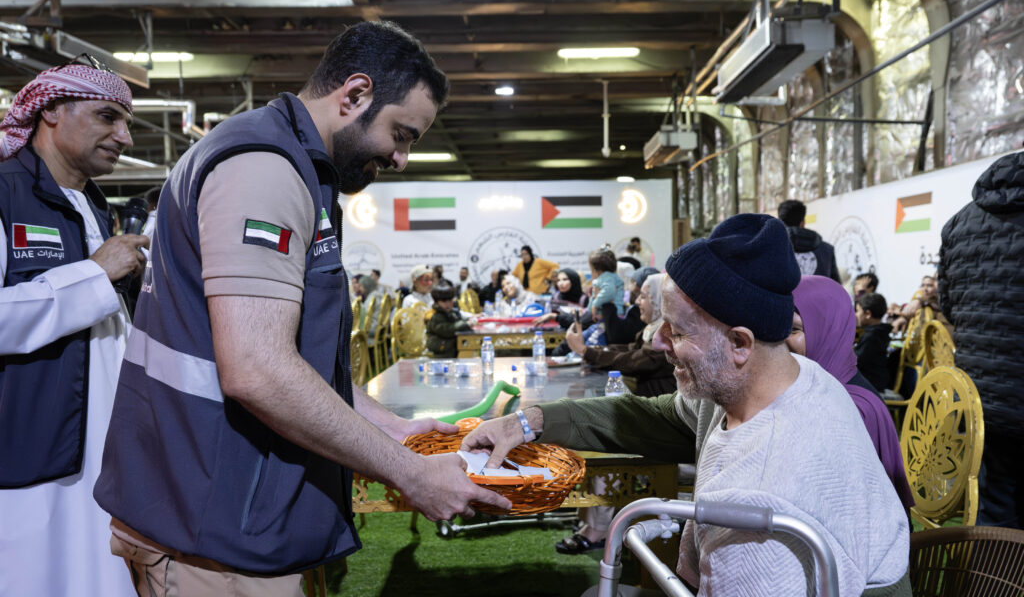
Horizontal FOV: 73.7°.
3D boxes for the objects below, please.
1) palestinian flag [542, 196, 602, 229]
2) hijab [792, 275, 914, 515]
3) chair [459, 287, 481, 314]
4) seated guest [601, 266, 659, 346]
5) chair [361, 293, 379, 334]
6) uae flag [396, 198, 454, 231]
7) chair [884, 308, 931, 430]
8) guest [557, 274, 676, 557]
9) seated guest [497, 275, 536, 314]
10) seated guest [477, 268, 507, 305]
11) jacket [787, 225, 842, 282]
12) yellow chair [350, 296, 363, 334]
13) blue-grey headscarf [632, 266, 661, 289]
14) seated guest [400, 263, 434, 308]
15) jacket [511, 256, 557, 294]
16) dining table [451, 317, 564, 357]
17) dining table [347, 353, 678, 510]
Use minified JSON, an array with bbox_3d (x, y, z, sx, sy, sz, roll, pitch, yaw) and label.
[{"bbox_3d":[1.108,-1.575,12.500,1.100,0.600,0.020,-1,2,-1],"label":"palestinian flag"},{"bbox_3d":[0.960,0.280,2.060,0.450,0.700,0.450,-1,3,-18],"label":"hijab"},{"bbox_3d":[-0.634,0.378,10.500,0.450,1.000,0.520,-1,2,5],"label":"chair"},{"bbox_3d":[0.751,0.458,4.343,0.700,1.320,0.500,-1,2,-4],"label":"seated guest"},{"bbox_3d":[-1.883,0.475,8.095,0.520,1.000,0.450,-1,2,-1],"label":"chair"},{"bbox_3d":[-1.498,-1.452,11.800,1.060,0.550,0.030,-1,2,-1],"label":"uae flag"},{"bbox_3d":[2.245,0.542,4.145,0.520,1.000,0.450,-1,2,-1],"label":"chair"},{"bbox_3d":[0.556,0.521,3.134,0.780,1.275,0.500,-1,2,-4],"label":"guest"},{"bbox_3d":[0.096,0.334,7.700,0.520,1.250,0.700,-1,2,6],"label":"seated guest"},{"bbox_3d":[-0.329,0.295,9.335,0.520,1.350,0.700,1,2,36],"label":"seated guest"},{"bbox_3d":[1.859,-0.122,4.400,0.500,0.690,0.310,0,2,13],"label":"jacket"},{"bbox_3d":[-2.446,0.501,9.816,0.530,0.955,0.430,0,2,4],"label":"yellow chair"},{"bbox_3d":[0.863,-0.134,4.350,0.250,0.170,0.210,-1,2,-7],"label":"blue-grey headscarf"},{"bbox_3d":[-0.892,0.369,7.062,0.700,1.360,0.500,0,2,29],"label":"seated guest"},{"bbox_3d":[0.301,-0.218,8.750,0.580,0.600,0.340,-1,2,7],"label":"jacket"},{"bbox_3d":[0.067,0.615,6.741,1.100,0.750,2.140,-1,2,-1],"label":"dining table"},{"bbox_3d":[-0.106,0.790,3.109,1.180,0.755,2.360,-1,2,-1],"label":"dining table"}]

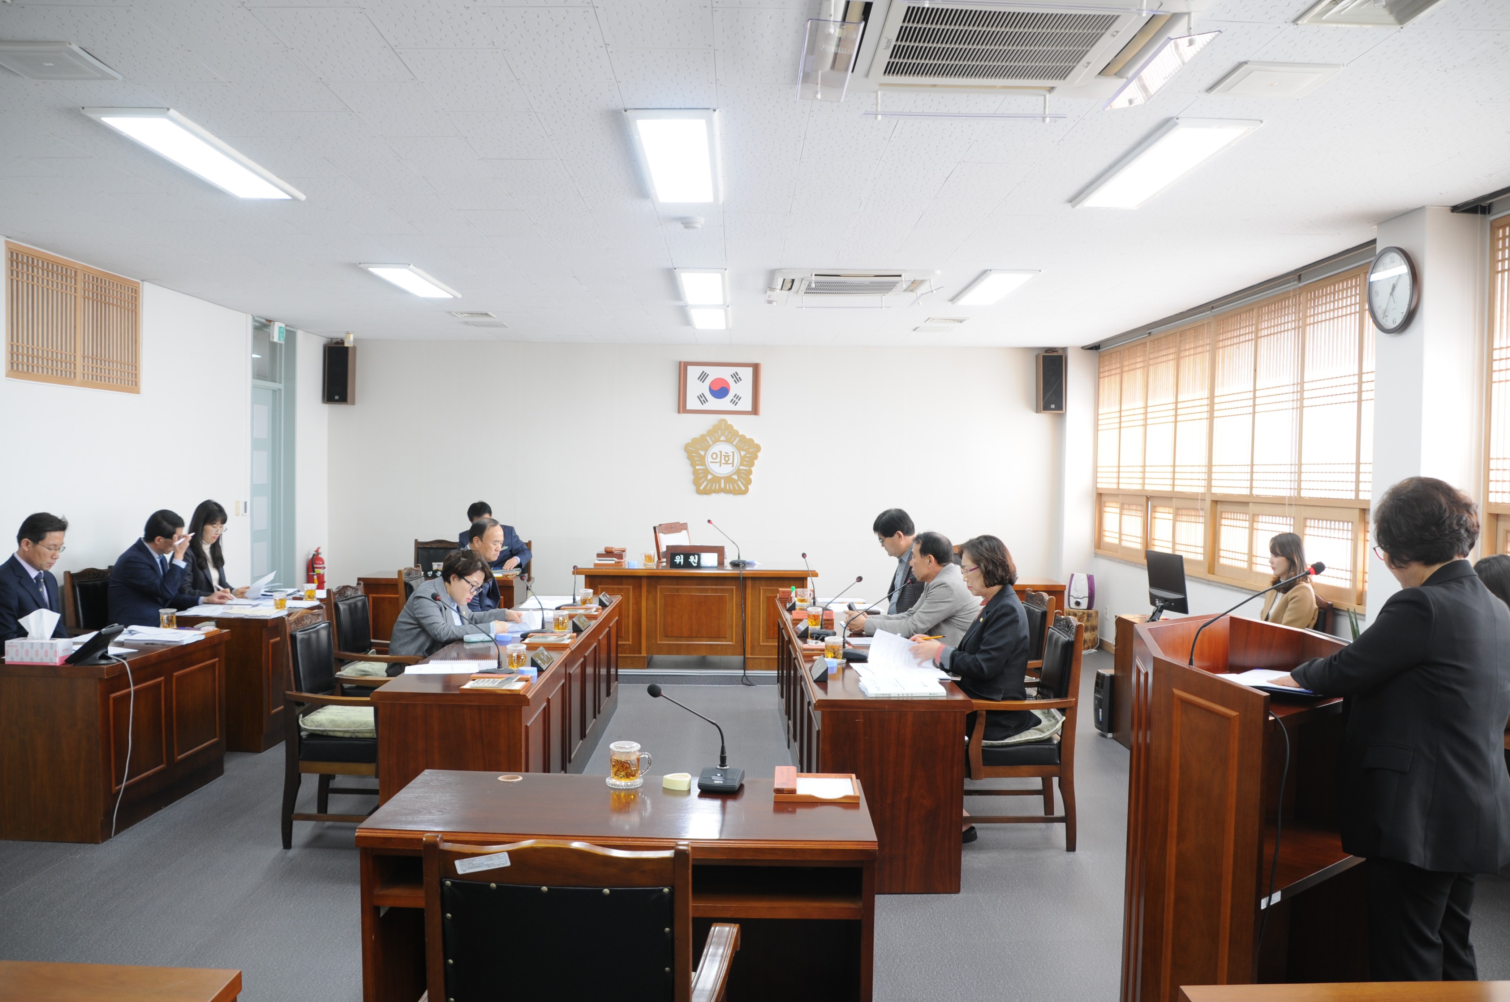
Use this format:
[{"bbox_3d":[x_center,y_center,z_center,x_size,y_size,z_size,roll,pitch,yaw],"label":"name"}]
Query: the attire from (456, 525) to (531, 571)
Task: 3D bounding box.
[{"bbox_3d":[-2.120,0.498,9.135,0.570,0.590,0.460,1,1,-4],"label":"attire"}]

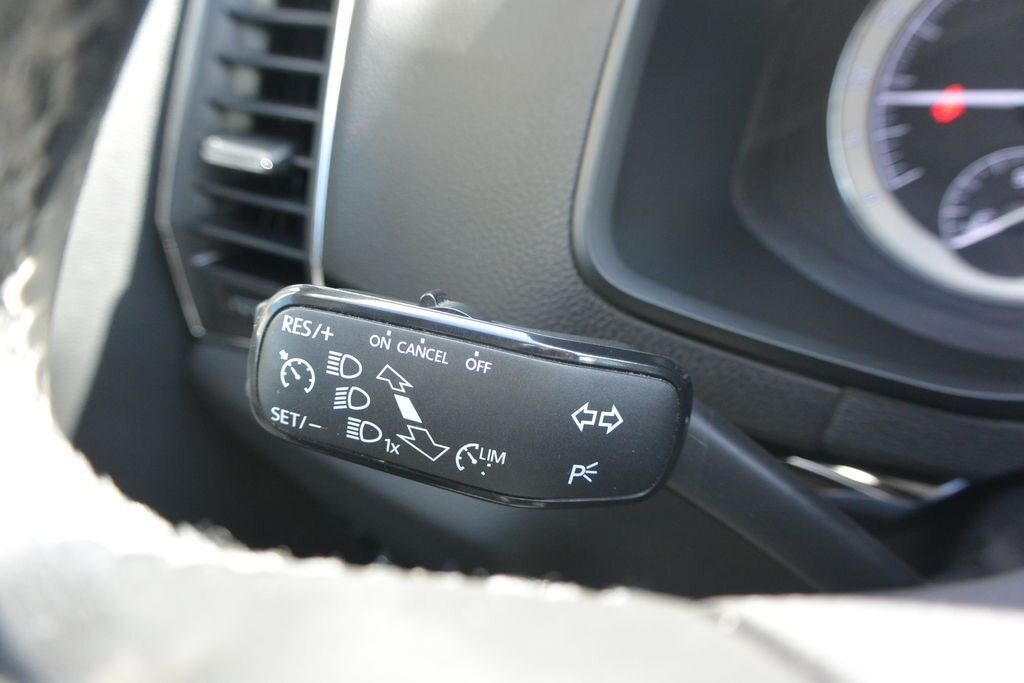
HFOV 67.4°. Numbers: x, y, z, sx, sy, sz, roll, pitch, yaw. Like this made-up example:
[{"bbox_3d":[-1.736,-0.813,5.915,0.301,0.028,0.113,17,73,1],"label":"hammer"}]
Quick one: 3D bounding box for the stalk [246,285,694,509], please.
[{"bbox_3d":[-0.008,0.010,0.149,0.081,0.032,0.020,12,3,-2],"label":"stalk"}]

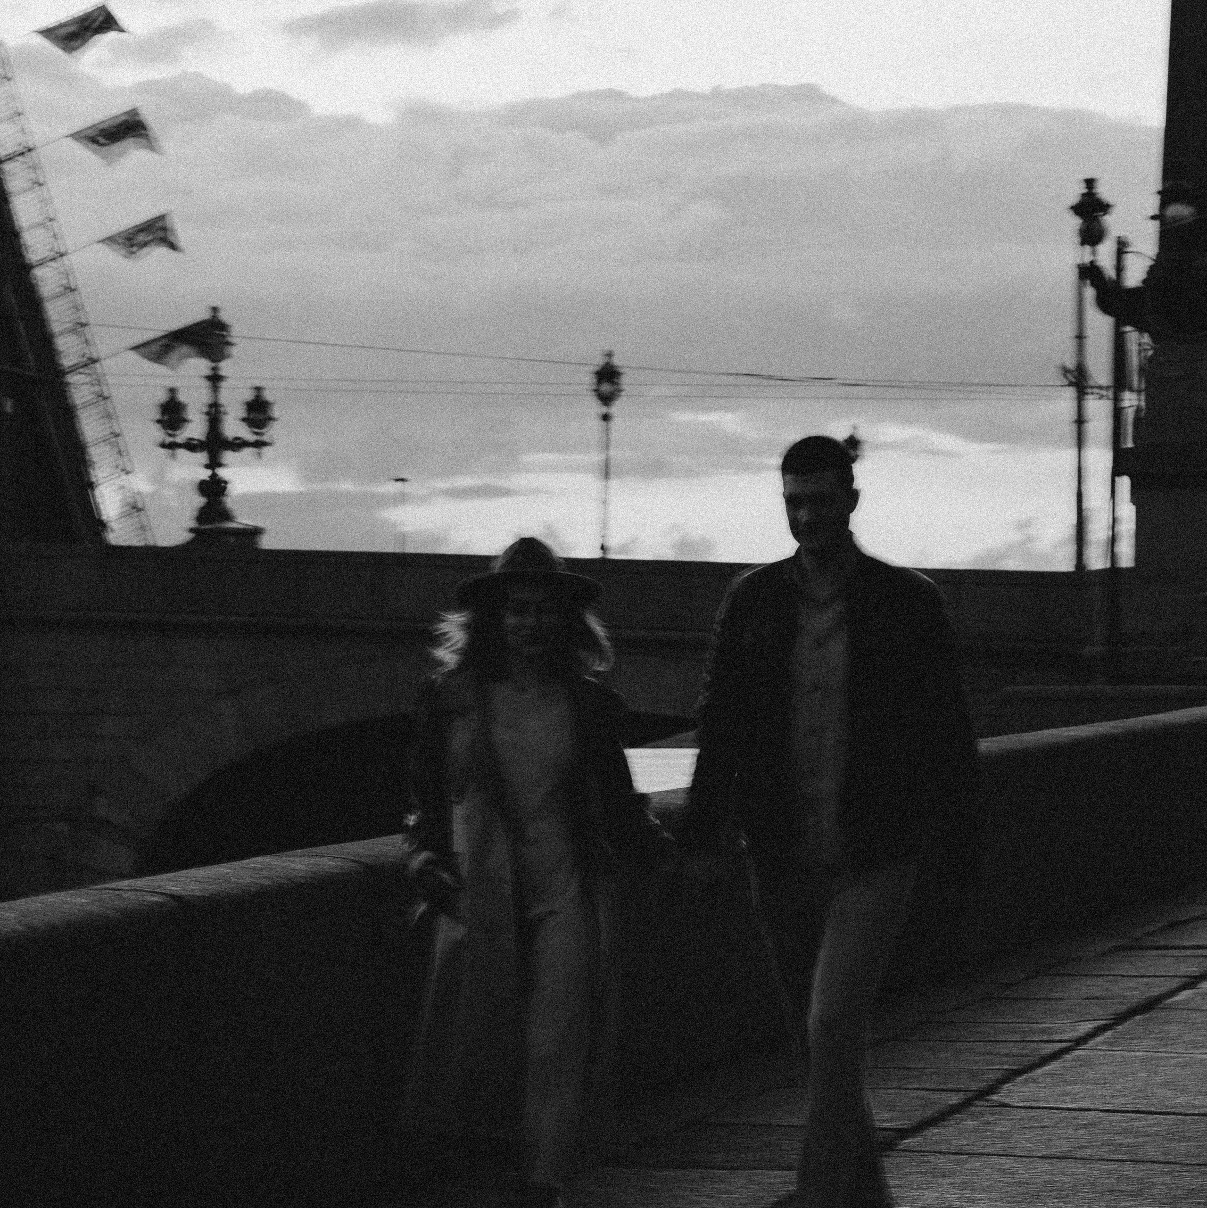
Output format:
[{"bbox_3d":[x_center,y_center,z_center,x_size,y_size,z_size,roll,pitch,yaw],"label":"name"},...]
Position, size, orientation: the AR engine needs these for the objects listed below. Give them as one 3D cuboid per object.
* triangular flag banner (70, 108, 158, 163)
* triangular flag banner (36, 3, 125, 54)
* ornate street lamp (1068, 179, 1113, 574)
[{"bbox_3d":[-10.721,-10.252,91.400,2.100,1.180,0.400,0,-2,24],"label":"triangular flag banner"},{"bbox_3d":[-11.474,-12.634,91.600,2.140,1.130,0.400,0,-2,24],"label":"triangular flag banner"},{"bbox_3d":[9.563,-4.252,82.000,0.830,8.200,0.830,0,-1,0],"label":"ornate street lamp"}]

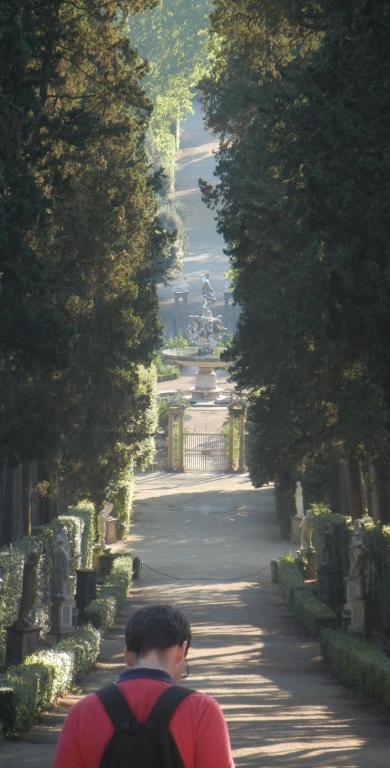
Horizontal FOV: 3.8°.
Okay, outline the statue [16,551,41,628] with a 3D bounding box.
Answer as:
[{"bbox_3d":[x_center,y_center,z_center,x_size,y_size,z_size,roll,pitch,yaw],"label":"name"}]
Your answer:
[{"bbox_3d":[-4.137,5.091,144.000,0.480,1.900,0.520,4,7,40],"label":"statue"}]

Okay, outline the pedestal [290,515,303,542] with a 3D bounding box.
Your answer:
[{"bbox_3d":[5.404,7.634,305.000,0.650,1.300,0.650,2,6,20],"label":"pedestal"}]

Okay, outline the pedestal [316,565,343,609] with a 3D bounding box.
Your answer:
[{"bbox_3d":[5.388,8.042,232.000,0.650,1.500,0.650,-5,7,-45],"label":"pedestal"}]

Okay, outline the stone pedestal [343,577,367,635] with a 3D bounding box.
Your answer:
[{"bbox_3d":[5.307,7.295,191.000,0.620,1.850,0.620,3,6,28],"label":"stone pedestal"}]

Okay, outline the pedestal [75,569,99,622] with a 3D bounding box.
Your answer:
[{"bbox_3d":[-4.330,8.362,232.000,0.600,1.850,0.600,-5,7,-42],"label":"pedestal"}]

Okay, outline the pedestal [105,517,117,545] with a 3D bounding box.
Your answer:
[{"bbox_3d":[-4.381,7.713,305.000,0.600,1.350,0.600,-2,6,-20],"label":"pedestal"}]

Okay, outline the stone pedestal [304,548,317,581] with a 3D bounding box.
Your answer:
[{"bbox_3d":[5.305,8.337,267.000,0.580,1.400,0.580,2,6,25],"label":"stone pedestal"}]

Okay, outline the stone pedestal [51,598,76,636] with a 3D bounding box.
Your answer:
[{"bbox_3d":[-4.321,7.656,191.000,0.580,1.150,0.580,-3,6,-33],"label":"stone pedestal"}]

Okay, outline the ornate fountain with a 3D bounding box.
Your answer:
[{"bbox_3d":[0.903,-3.560,445.000,6.900,9.700,6.900,0,5,0],"label":"ornate fountain"}]

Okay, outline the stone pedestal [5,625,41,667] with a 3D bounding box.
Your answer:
[{"bbox_3d":[-4.249,6.602,144.000,0.630,1.150,0.630,5,7,45],"label":"stone pedestal"}]

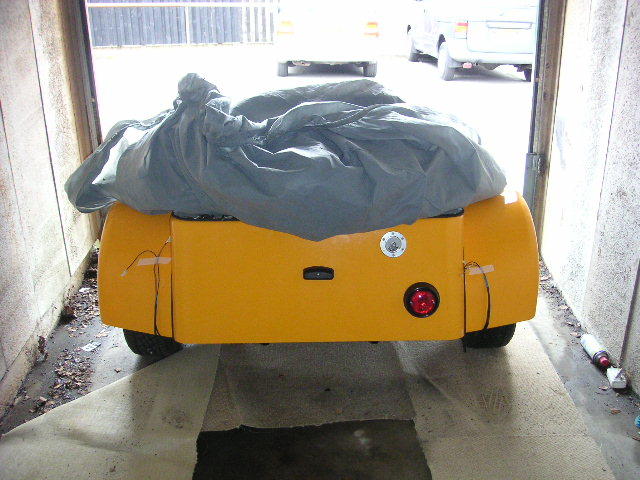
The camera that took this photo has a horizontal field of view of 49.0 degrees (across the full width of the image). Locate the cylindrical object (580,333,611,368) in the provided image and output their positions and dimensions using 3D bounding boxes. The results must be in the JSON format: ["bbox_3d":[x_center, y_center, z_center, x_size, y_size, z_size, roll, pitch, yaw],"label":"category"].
[{"bbox_3d":[1.145,0.456,2.913,0.066,0.066,0.200,-1,21,-1],"label":"cylindrical object"}]

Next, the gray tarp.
[{"bbox_3d":[-0.126,-0.466,3.059,1.680,0.520,1.500,-1,21,0],"label":"gray tarp"}]

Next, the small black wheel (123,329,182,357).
[{"bbox_3d":[-0.665,0.203,2.930,0.195,0.570,0.570,-1,21,0],"label":"small black wheel"}]

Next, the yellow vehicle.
[{"bbox_3d":[-0.011,-0.440,3.993,1.600,0.980,3.200,-1,21,0],"label":"yellow vehicle"}]

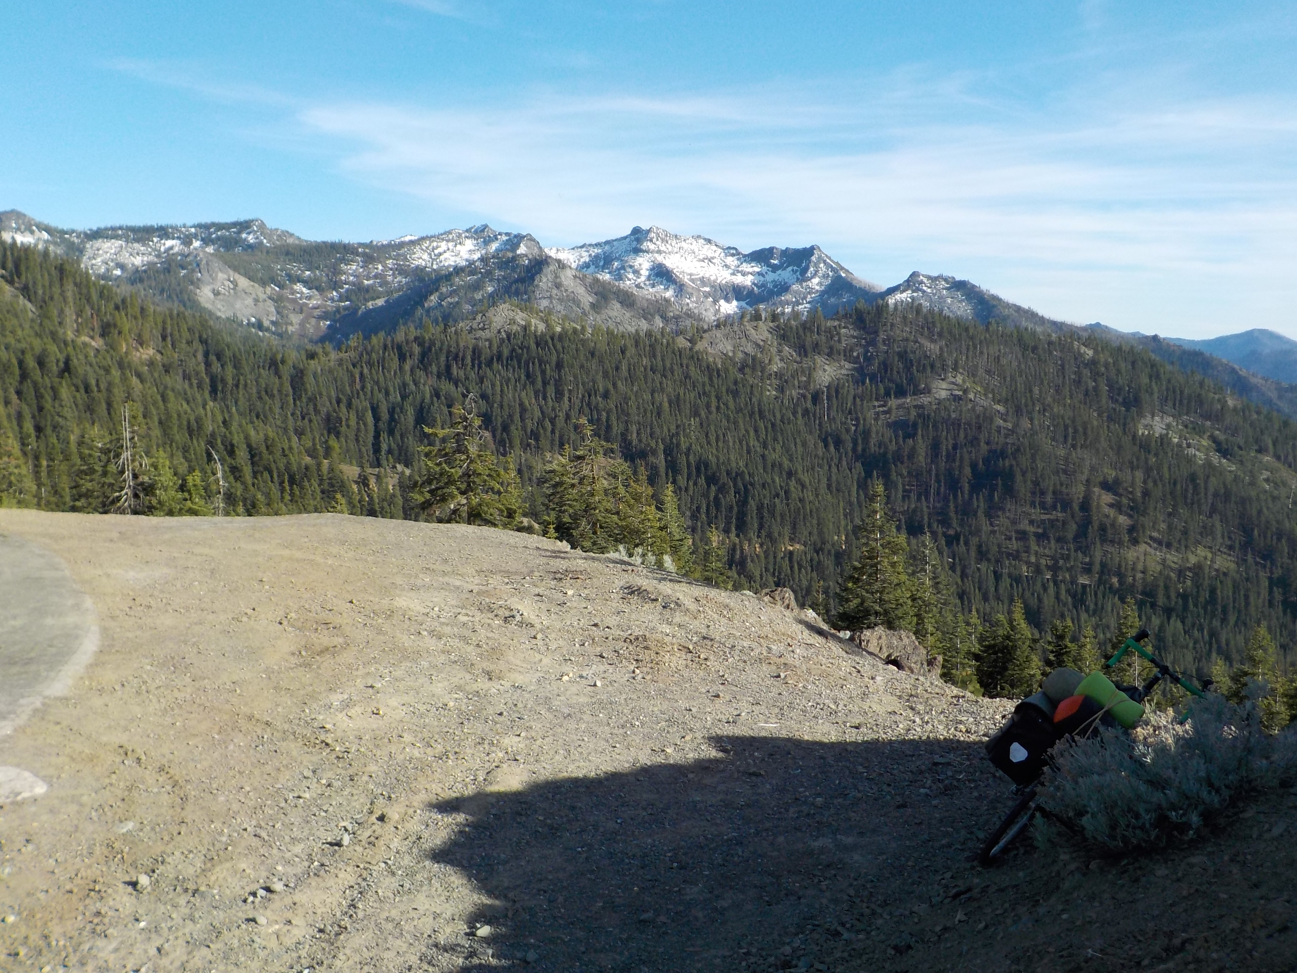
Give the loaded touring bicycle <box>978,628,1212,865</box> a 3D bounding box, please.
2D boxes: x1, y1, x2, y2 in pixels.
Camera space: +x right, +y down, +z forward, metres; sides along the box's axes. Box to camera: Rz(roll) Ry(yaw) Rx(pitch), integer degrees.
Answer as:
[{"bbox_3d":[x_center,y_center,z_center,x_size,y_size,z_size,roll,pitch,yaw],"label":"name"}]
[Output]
[{"bbox_3d":[2.081,1.253,5.297,0.540,1.080,1.760,40,21,29],"label":"loaded touring bicycle"}]

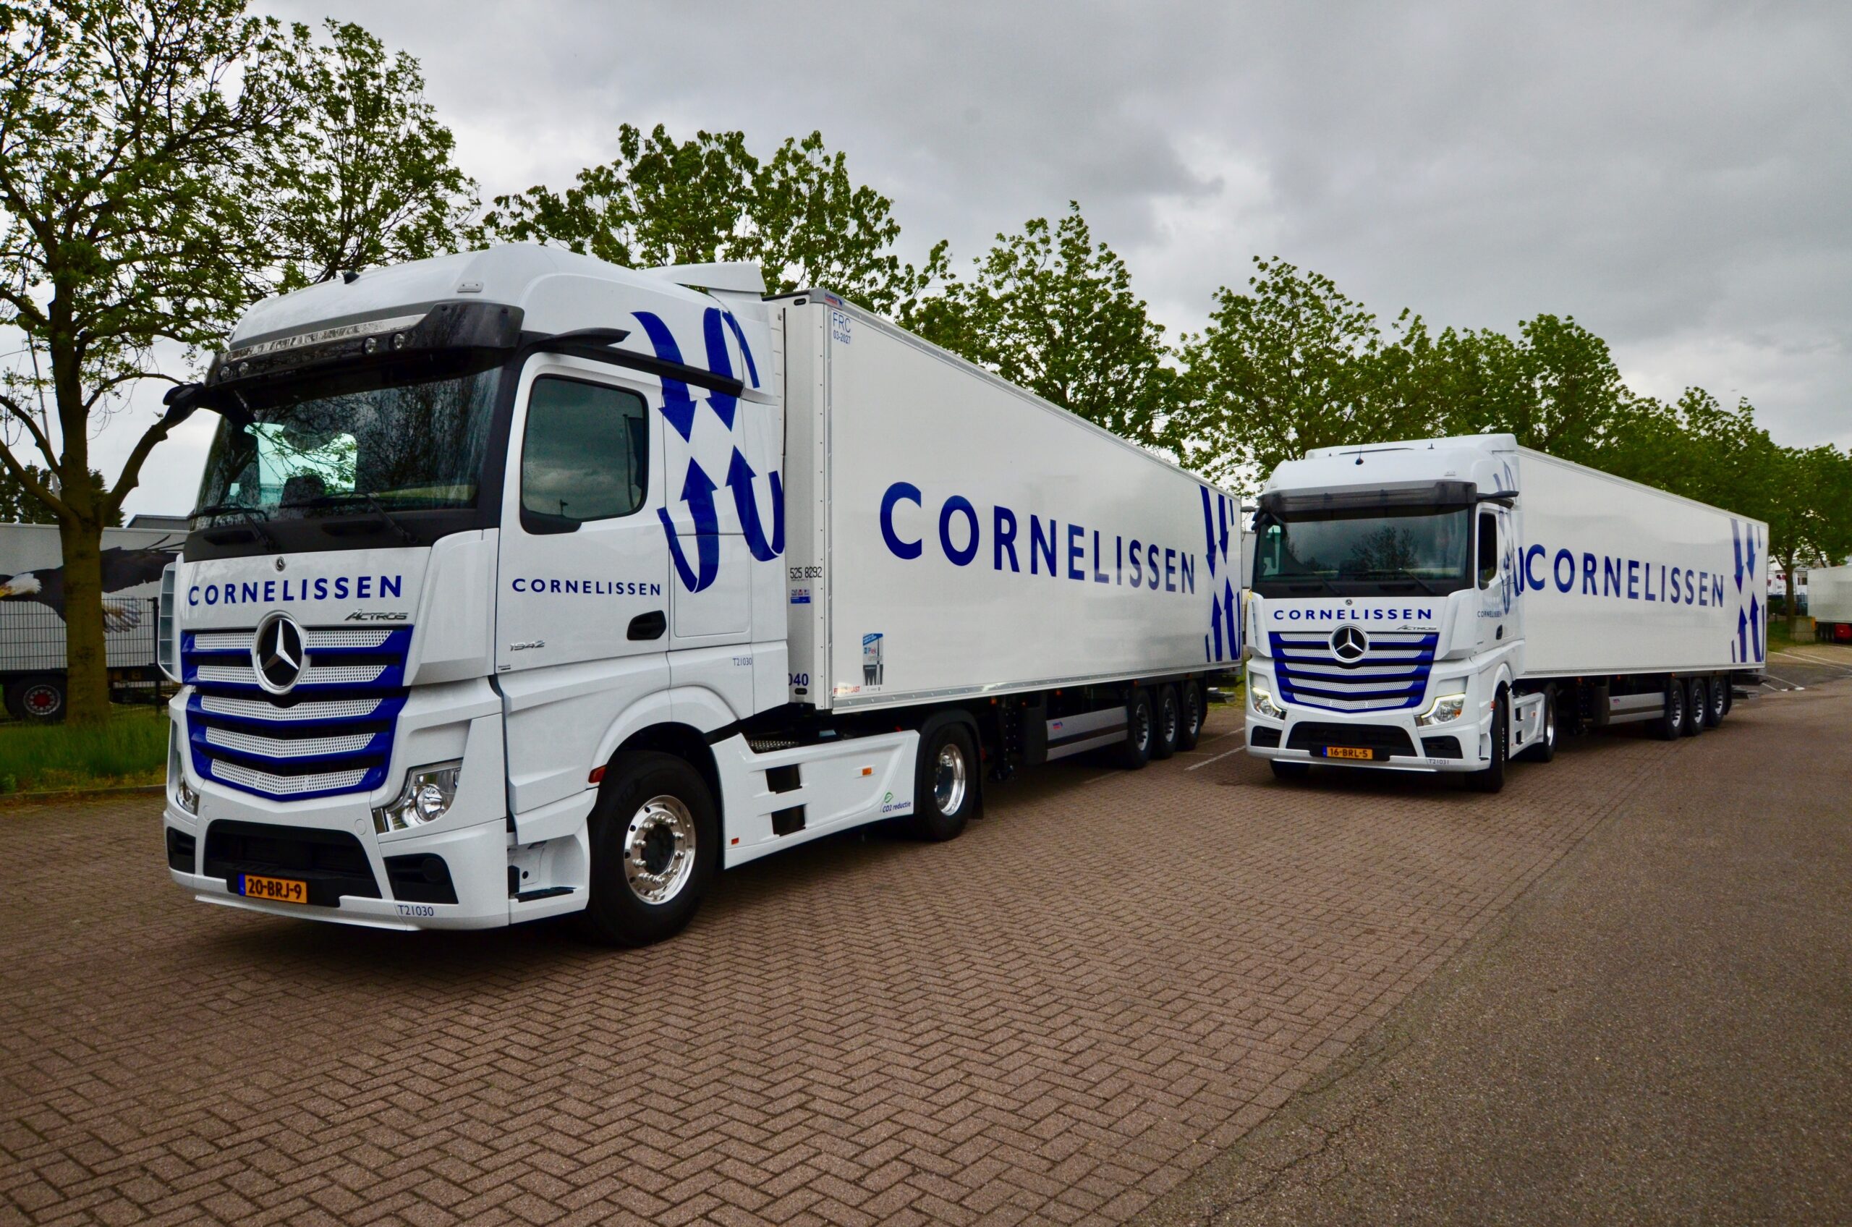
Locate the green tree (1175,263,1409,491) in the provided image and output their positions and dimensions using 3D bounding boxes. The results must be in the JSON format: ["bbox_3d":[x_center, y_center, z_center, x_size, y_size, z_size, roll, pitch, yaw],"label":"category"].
[{"bbox_3d":[9.400,-3.500,28.000,6.000,11.200,6.000,1,-2,-36],"label":"green tree"}]

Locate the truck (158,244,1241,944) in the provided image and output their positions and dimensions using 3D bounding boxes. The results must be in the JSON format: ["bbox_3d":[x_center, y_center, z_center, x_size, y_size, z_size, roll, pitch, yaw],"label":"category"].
[{"bbox_3d":[0.647,-0.005,12.725,2.650,4.080,16.607,-1,-2,28],"label":"truck"}]

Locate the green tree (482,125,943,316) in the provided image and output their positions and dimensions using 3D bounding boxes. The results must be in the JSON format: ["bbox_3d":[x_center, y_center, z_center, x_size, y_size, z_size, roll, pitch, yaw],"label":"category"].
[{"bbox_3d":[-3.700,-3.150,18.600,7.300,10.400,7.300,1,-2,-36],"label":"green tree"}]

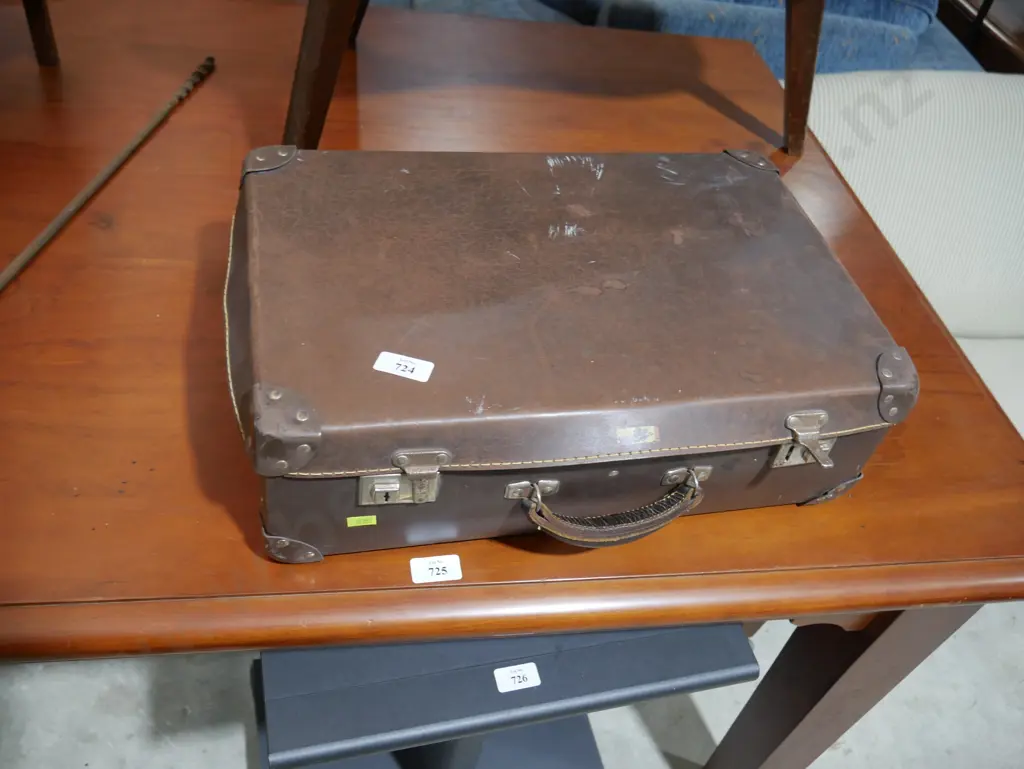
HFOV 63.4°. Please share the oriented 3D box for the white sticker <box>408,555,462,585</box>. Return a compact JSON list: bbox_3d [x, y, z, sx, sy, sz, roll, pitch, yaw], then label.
[{"bbox_3d":[-0.058,0.142,0.639,0.038,0.001,0.021,-2,48,-13],"label":"white sticker"}]

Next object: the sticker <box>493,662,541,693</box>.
[{"bbox_3d":[0.005,0.255,0.721,0.038,0.001,0.021,-4,49,-15],"label":"sticker"}]

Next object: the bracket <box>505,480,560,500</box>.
[{"bbox_3d":[0.014,0.080,0.622,0.043,0.020,0.006,-4,48,-14],"label":"bracket"}]

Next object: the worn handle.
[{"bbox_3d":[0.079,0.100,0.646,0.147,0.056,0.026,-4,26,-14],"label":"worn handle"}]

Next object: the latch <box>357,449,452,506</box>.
[{"bbox_3d":[-0.076,0.068,0.576,0.060,0.064,0.013,-4,48,-14],"label":"latch"}]

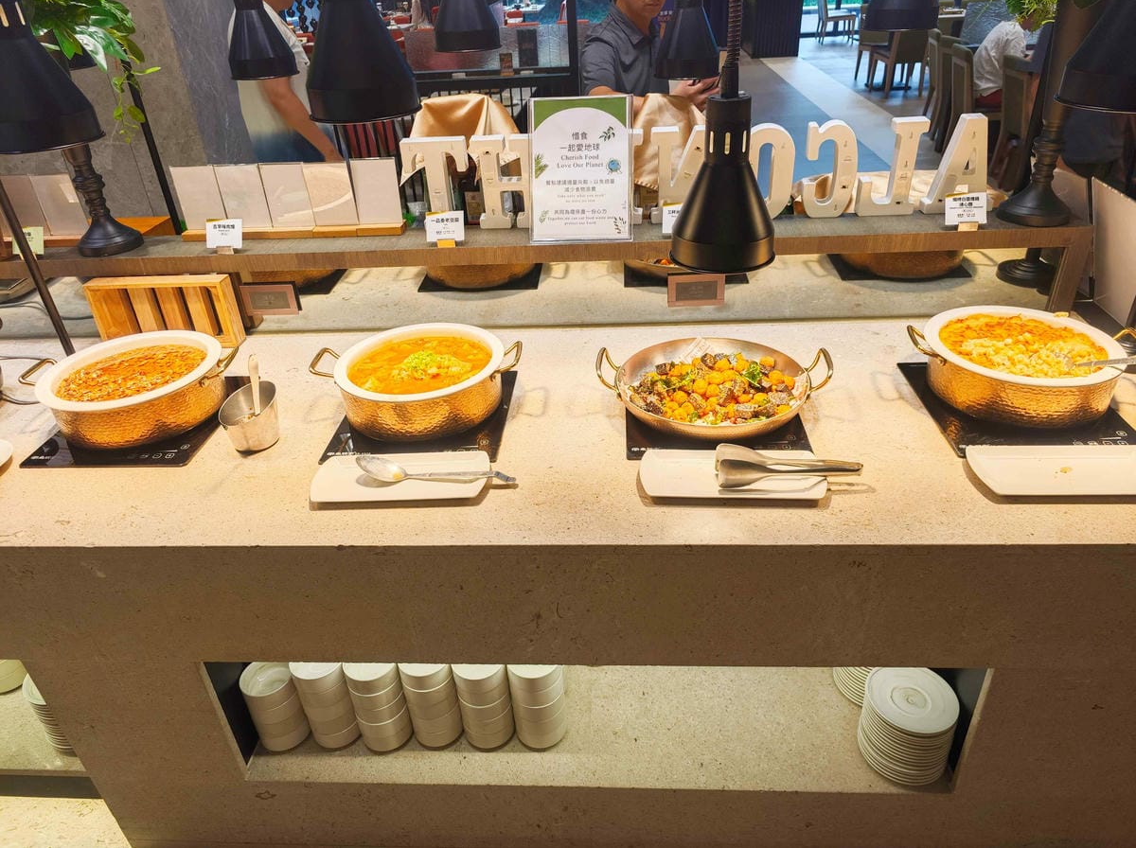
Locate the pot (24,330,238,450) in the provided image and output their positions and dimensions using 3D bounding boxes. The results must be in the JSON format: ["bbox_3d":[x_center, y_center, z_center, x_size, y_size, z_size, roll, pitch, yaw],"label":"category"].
[{"bbox_3d":[-0.809,-0.066,1.425,0.380,0.106,0.314,-4,31,-2],"label":"pot"}]

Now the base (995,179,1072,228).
[{"bbox_3d":[0.996,-0.476,1.603,0.139,0.078,0.139,-1,31,4],"label":"base"}]

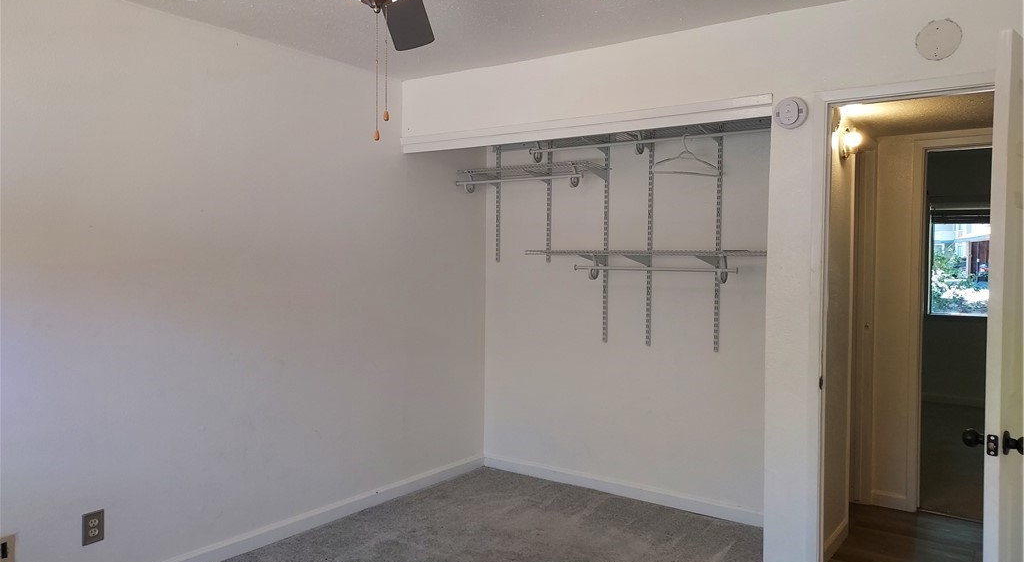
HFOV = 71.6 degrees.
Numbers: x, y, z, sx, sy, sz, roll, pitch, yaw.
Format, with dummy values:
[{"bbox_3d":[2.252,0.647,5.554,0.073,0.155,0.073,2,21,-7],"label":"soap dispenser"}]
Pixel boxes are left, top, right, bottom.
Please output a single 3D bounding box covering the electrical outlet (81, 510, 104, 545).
[{"bbox_3d":[-1.666,0.986,2.832,0.010,0.124,0.081,2,2,36],"label":"electrical outlet"}]

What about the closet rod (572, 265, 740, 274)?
[{"bbox_3d":[0.743,-0.062,3.804,0.946,0.027,0.027,2,2,36],"label":"closet rod"}]

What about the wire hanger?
[{"bbox_3d":[0.908,-0.653,3.669,0.410,0.215,0.012,0,2,-21],"label":"wire hanger"}]

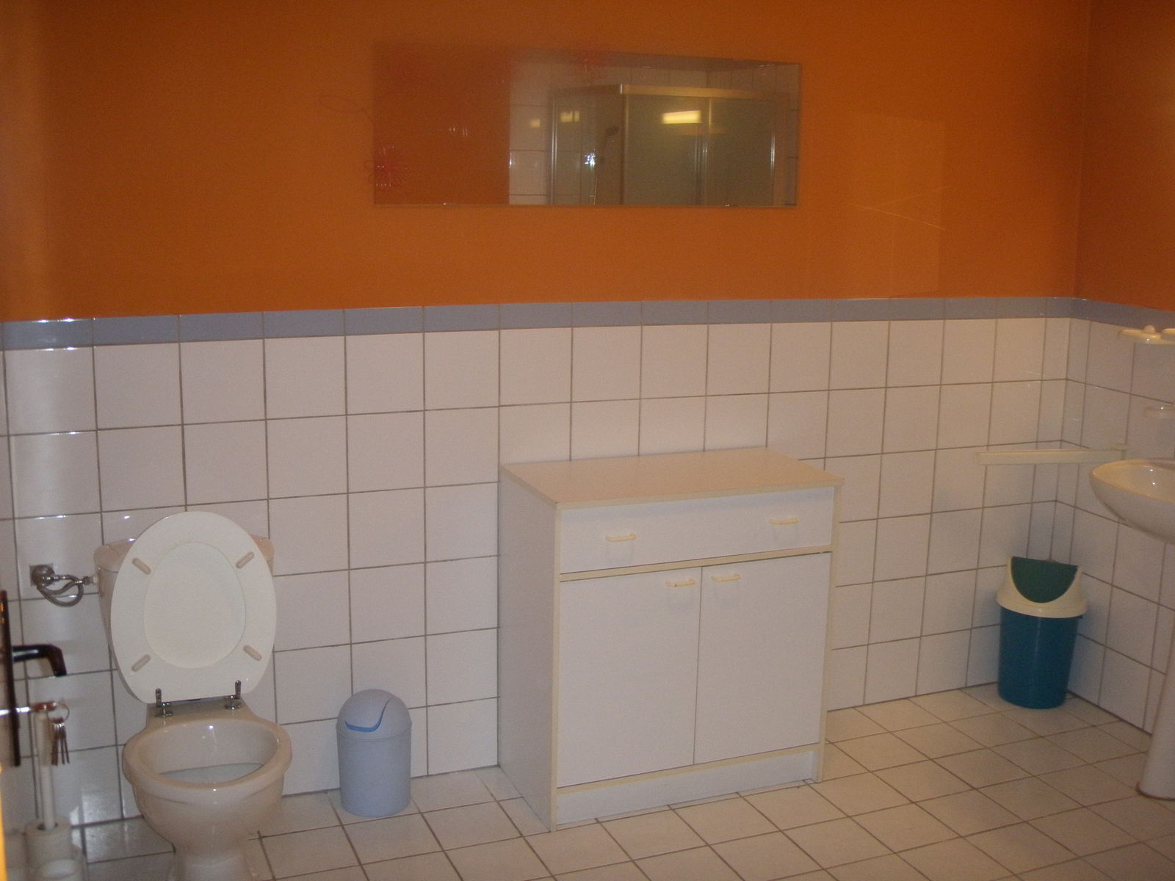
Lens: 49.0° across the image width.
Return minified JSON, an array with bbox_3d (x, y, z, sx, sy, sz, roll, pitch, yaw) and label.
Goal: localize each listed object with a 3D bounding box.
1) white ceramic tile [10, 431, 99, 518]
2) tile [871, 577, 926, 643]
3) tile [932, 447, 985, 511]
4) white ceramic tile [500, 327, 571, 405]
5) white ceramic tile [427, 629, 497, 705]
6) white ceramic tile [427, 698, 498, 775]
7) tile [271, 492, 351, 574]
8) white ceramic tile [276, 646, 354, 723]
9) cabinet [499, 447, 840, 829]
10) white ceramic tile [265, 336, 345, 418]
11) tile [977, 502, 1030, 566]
[{"bbox_3d":[-1.232,0.075,2.989,0.199,0.199,0.010,-4,12,-22],"label":"white ceramic tile"},{"bbox_3d":[0.958,0.522,3.985,0.198,0.198,0.010,-4,12,-22],"label":"tile"},{"bbox_3d":[1.146,0.120,3.976,0.199,0.199,0.010,-4,12,-22],"label":"tile"},{"bbox_3d":[-0.135,-0.191,3.377,0.198,0.198,0.010,-4,12,-22],"label":"white ceramic tile"},{"bbox_3d":[-0.336,0.607,3.471,0.199,0.199,0.010,-4,12,-22],"label":"white ceramic tile"},{"bbox_3d":[-0.336,0.800,3.499,0.199,0.199,0.010,-4,12,-22],"label":"white ceramic tile"},{"bbox_3d":[-0.697,0.238,3.236,0.198,0.198,0.010,-4,13,-22],"label":"tile"},{"bbox_3d":[-0.702,0.627,3.319,0.198,0.198,0.010,-4,13,-22],"label":"white ceramic tile"},{"bbox_3d":[0.214,0.503,3.432,0.799,0.857,0.421,-4,12,-22],"label":"cabinet"},{"bbox_3d":[-0.690,-0.154,3.152,0.199,0.199,0.010,-4,12,-22],"label":"white ceramic tile"},{"bbox_3d":[1.323,0.302,4.098,0.198,0.198,0.010,-4,12,-22],"label":"tile"}]

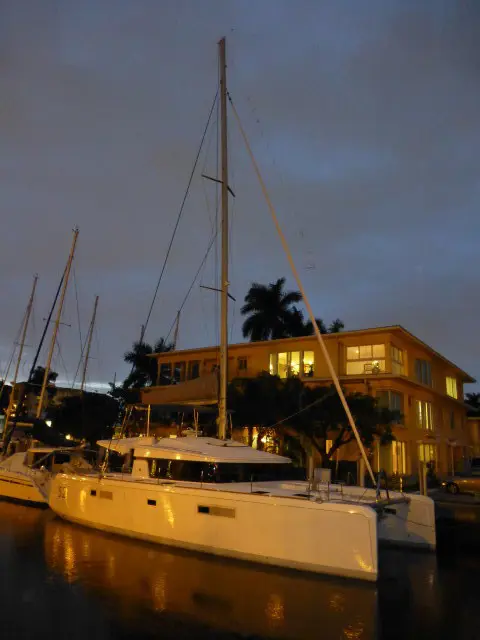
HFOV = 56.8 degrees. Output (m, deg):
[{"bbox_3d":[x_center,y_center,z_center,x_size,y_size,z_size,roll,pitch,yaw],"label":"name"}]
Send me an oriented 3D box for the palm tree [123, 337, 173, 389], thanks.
[{"bbox_3d":[-9.298,7.352,41.992,4.744,11.879,4.744,2,-15,0],"label":"palm tree"}]

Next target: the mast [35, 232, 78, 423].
[{"bbox_3d":[-11.719,0.462,28.353,0.200,13.842,0.200,-7,-20,35],"label":"mast"}]

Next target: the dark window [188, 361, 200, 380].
[{"bbox_3d":[-3.686,4.132,35.948,1.308,1.725,0.150,-9,-18,35],"label":"dark window"}]

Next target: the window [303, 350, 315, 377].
[{"bbox_3d":[4.656,2.954,29.959,0.777,1.738,0.150,-9,-18,35],"label":"window"}]

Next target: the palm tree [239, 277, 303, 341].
[{"bbox_3d":[3.022,4.851,45.199,6.549,19.293,6.549,2,-15,0],"label":"palm tree"}]

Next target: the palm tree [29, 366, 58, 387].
[{"bbox_3d":[-27.033,11.681,59.142,3.716,11.051,3.716,2,-15,0],"label":"palm tree"}]

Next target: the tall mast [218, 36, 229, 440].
[{"bbox_3d":[-0.887,-5.784,23.436,0.320,23.277,0.280,-12,-19,34],"label":"tall mast"}]

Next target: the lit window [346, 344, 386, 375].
[{"bbox_3d":[7.878,2.465,27.656,2.490,1.920,0.150,-9,-18,35],"label":"lit window"}]

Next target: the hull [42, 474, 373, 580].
[{"bbox_3d":[-2.188,7.674,17.752,15.500,2.200,2.300,-9,-18,35],"label":"hull"}]

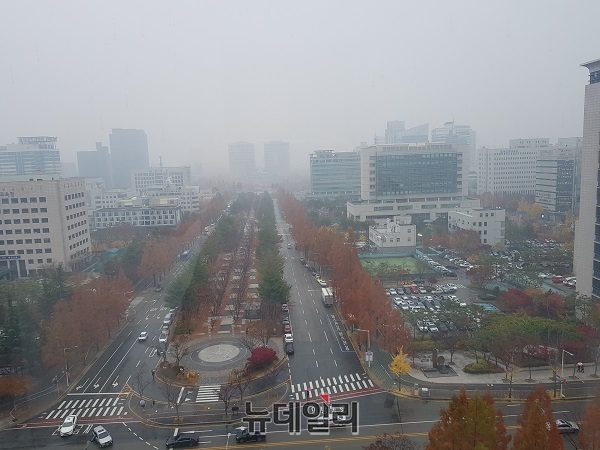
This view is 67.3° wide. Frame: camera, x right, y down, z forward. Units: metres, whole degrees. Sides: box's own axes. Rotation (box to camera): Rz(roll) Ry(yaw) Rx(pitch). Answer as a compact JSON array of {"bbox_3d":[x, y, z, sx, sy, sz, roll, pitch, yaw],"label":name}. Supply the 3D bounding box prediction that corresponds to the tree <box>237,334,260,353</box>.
[{"bbox_3d":[-11.351,26.241,100.441,4.800,4.100,4.600,-2,8,-4],"label":"tree"}]

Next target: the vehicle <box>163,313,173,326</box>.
[{"bbox_3d":[-36.147,25.942,123.871,1.850,1.650,4.600,-3,8,-4],"label":"vehicle"}]

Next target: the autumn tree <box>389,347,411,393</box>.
[{"bbox_3d":[18.109,26.190,81.727,4.080,8.740,4.080,-3,8,-4],"label":"autumn tree"}]

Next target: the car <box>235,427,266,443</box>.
[{"bbox_3d":[-7.480,32.320,69.680,4.550,1.500,1.830,-3,8,-3],"label":"car"}]

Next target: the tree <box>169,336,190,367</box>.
[{"bbox_3d":[-25.395,26.427,94.382,4.500,6.300,4.300,-2,8,-4],"label":"tree"}]

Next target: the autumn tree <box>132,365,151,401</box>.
[{"bbox_3d":[-29.285,28.844,83.026,3.320,6.860,3.320,-3,8,-4],"label":"autumn tree"}]

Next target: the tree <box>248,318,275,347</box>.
[{"bbox_3d":[-8.460,24.710,100.790,5.620,7.630,5.620,-3,8,-4],"label":"tree"}]

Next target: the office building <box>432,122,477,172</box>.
[{"bbox_3d":[226.730,-105.440,668.510,57.180,82.990,32.000,-3,8,-4],"label":"office building"}]

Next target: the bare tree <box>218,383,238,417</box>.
[{"bbox_3d":[-12.233,29.428,75.570,3.350,6.460,3.350,-3,8,-4],"label":"bare tree"}]

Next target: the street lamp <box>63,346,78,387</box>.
[{"bbox_3d":[-43.806,27.400,86.937,2.700,7.600,0.400,-2,8,-4],"label":"street lamp"}]

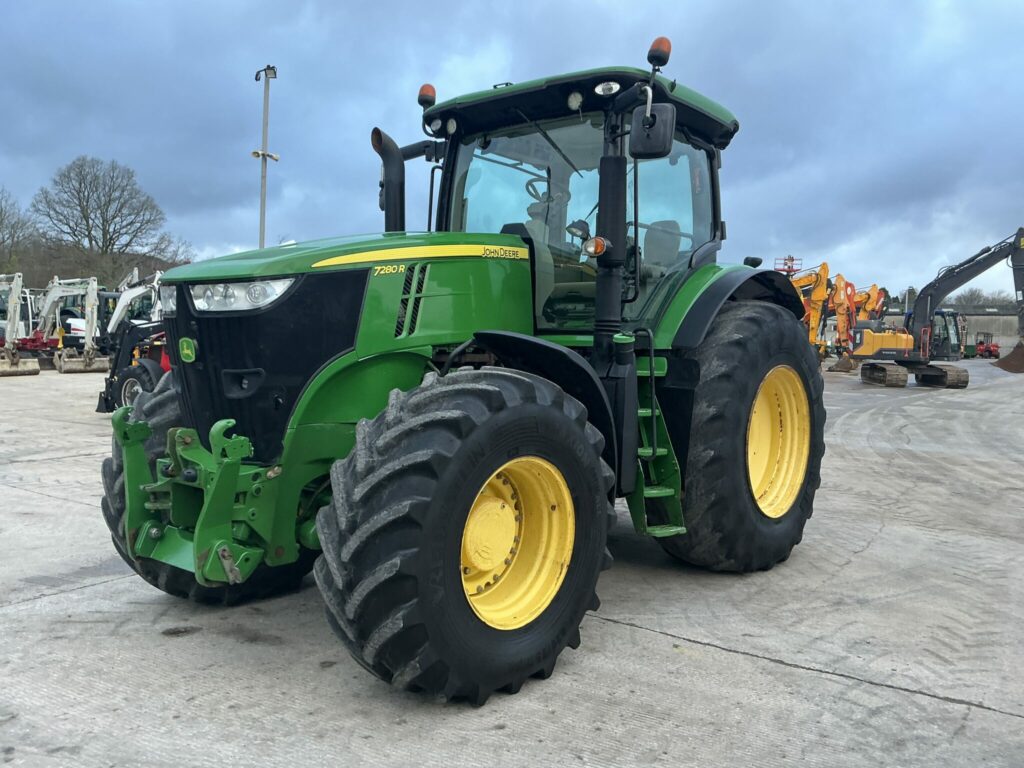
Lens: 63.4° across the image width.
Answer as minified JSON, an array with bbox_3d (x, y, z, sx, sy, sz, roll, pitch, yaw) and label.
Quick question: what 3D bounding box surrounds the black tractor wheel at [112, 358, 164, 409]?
[{"bbox_3d":[-6.512,0.212,14.547,1.100,1.080,0.340,3,3,30],"label":"black tractor wheel"}]

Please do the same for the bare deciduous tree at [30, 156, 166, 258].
[{"bbox_3d":[-44.929,-18.200,90.000,14.600,13.000,13.500,0,3,-27],"label":"bare deciduous tree"}]

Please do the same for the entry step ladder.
[{"bbox_3d":[0.863,0.376,5.301,0.430,1.190,0.490,4,4,41],"label":"entry step ladder"}]

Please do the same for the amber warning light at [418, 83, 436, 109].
[{"bbox_3d":[-0.649,-2.217,6.364,0.135,0.195,0.135,1,3,0],"label":"amber warning light"}]

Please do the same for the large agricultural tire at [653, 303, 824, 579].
[{"bbox_3d":[1.730,0.383,6.259,0.700,1.980,2.030,4,4,41],"label":"large agricultural tire"}]

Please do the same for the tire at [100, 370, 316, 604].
[{"bbox_3d":[-1.754,0.572,5.365,0.600,1.514,1.590,4,4,42],"label":"tire"}]

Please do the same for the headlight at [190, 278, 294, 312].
[{"bbox_3d":[-1.256,-0.421,3.907,0.460,0.170,0.170,2,3,3],"label":"headlight"}]

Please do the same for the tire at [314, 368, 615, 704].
[{"bbox_3d":[-0.156,0.684,4.045,0.600,1.514,1.590,4,4,42],"label":"tire"}]

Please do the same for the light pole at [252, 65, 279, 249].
[{"bbox_3d":[-8.160,-5.178,27.272,0.700,10.360,0.600,1,3,0],"label":"light pole"}]

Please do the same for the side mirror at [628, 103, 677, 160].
[{"bbox_3d":[0.856,-1.538,5.045,0.260,0.340,0.090,2,3,17],"label":"side mirror"}]

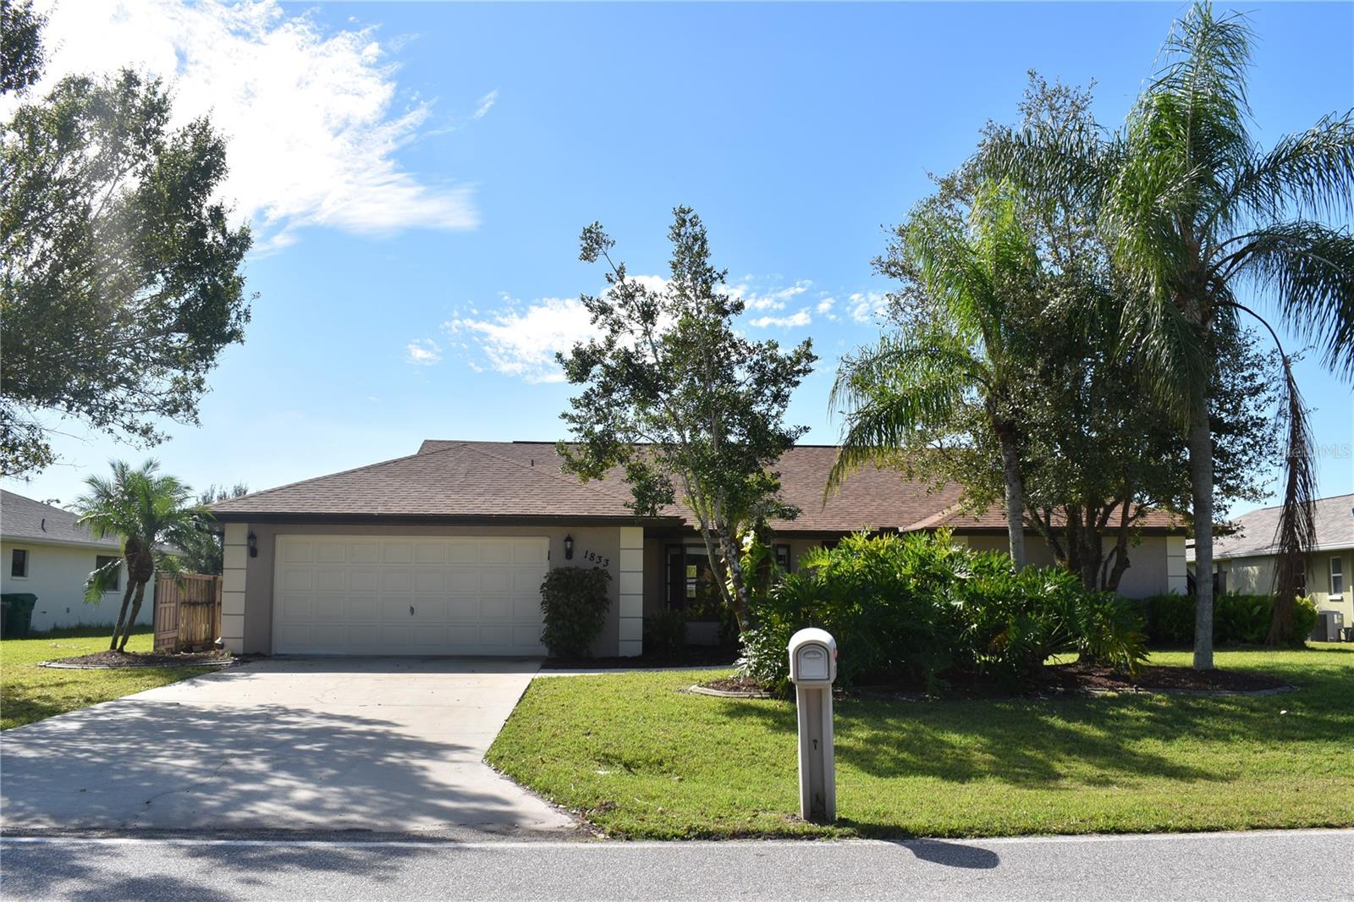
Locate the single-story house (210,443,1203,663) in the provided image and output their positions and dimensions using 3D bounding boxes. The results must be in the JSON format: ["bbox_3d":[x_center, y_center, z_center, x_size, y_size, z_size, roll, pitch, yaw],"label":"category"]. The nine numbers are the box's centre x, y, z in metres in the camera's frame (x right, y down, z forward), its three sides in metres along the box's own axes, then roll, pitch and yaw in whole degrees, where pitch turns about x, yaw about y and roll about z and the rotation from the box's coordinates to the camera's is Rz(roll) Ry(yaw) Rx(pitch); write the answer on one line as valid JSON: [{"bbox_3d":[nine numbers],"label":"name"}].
[{"bbox_3d":[1.016,1.978,29.493,19.200,5.150,17.500,1,-6,-3],"label":"single-story house"}]

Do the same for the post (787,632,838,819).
[{"bbox_3d":[0.916,1.840,7.963,0.321,1.257,0.480,0,-6,3],"label":"post"}]

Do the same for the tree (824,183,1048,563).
[{"bbox_3d":[4.007,-0.439,18.296,3.379,7.708,3.500,1,-6,-3],"label":"tree"}]

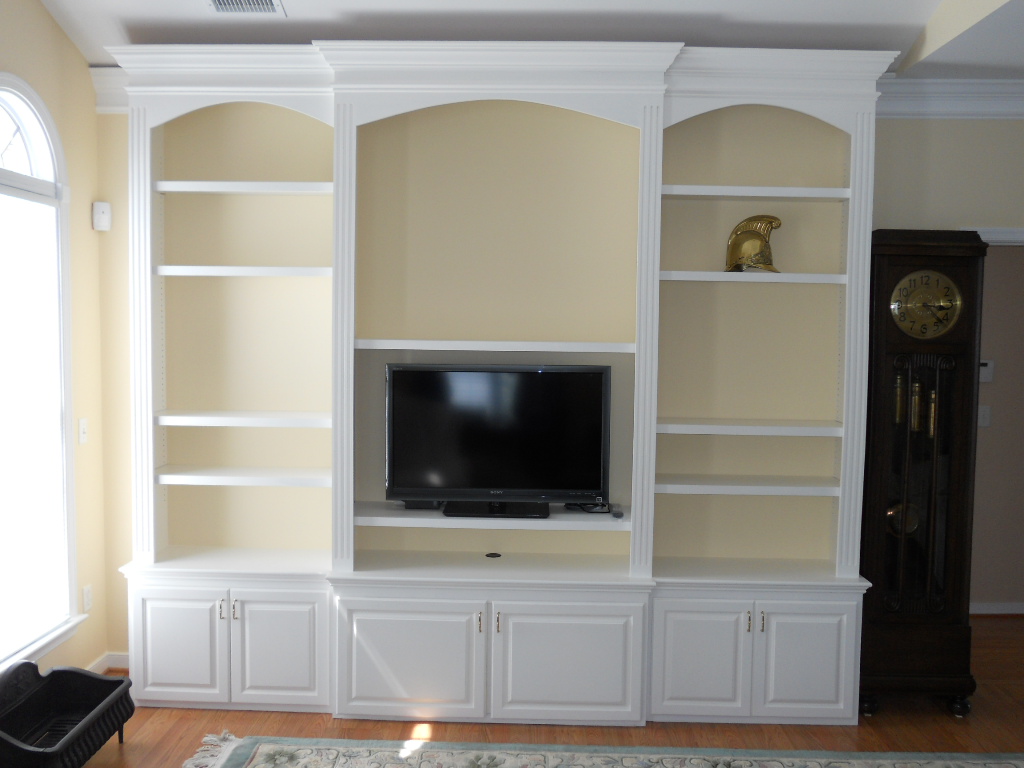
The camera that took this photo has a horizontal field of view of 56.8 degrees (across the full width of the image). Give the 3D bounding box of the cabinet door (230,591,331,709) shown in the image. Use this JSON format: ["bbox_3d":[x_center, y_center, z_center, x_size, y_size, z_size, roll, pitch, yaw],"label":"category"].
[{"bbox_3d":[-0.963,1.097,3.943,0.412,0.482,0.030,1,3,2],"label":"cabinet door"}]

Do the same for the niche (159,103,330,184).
[{"bbox_3d":[-1.125,-1.024,4.111,0.806,0.327,0.312,1,3,2],"label":"niche"}]

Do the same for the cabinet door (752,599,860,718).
[{"bbox_3d":[1.194,1.128,3.875,0.414,0.481,0.022,1,3,2],"label":"cabinet door"}]

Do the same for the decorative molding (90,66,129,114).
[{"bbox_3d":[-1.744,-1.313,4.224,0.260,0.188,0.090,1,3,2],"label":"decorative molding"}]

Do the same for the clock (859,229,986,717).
[{"bbox_3d":[1.708,0.379,4.069,0.486,2.035,0.341,1,3,2],"label":"clock"}]

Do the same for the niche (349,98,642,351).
[{"bbox_3d":[-0.057,-0.668,4.026,1.144,0.975,0.370,1,3,2],"label":"niche"}]

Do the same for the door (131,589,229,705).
[{"bbox_3d":[-1.377,1.091,3.954,0.400,0.482,0.030,1,3,2],"label":"door"}]

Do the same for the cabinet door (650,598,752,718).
[{"bbox_3d":[0.782,1.122,3.886,0.410,0.481,0.022,1,3,2],"label":"cabinet door"}]

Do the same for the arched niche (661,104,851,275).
[{"bbox_3d":[1.012,-0.803,4.018,0.795,0.685,0.310,1,3,2],"label":"arched niche"}]

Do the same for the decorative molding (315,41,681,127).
[{"bbox_3d":[-0.056,-1.192,3.803,1.468,0.318,0.132,1,3,2],"label":"decorative molding"}]

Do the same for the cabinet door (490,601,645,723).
[{"bbox_3d":[0.226,1.130,3.854,0.610,0.483,0.030,1,3,2],"label":"cabinet door"}]

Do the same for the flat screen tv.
[{"bbox_3d":[-0.060,0.238,4.099,0.961,0.640,0.240,1,3,2],"label":"flat screen tv"}]

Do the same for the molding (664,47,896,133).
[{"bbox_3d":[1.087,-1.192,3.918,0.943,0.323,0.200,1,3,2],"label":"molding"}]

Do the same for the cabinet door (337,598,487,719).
[{"bbox_3d":[-0.406,1.108,3.844,0.604,0.481,0.022,1,3,2],"label":"cabinet door"}]

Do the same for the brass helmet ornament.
[{"bbox_3d":[1.034,-0.597,4.056,0.242,0.253,0.190,2,4,17],"label":"brass helmet ornament"}]

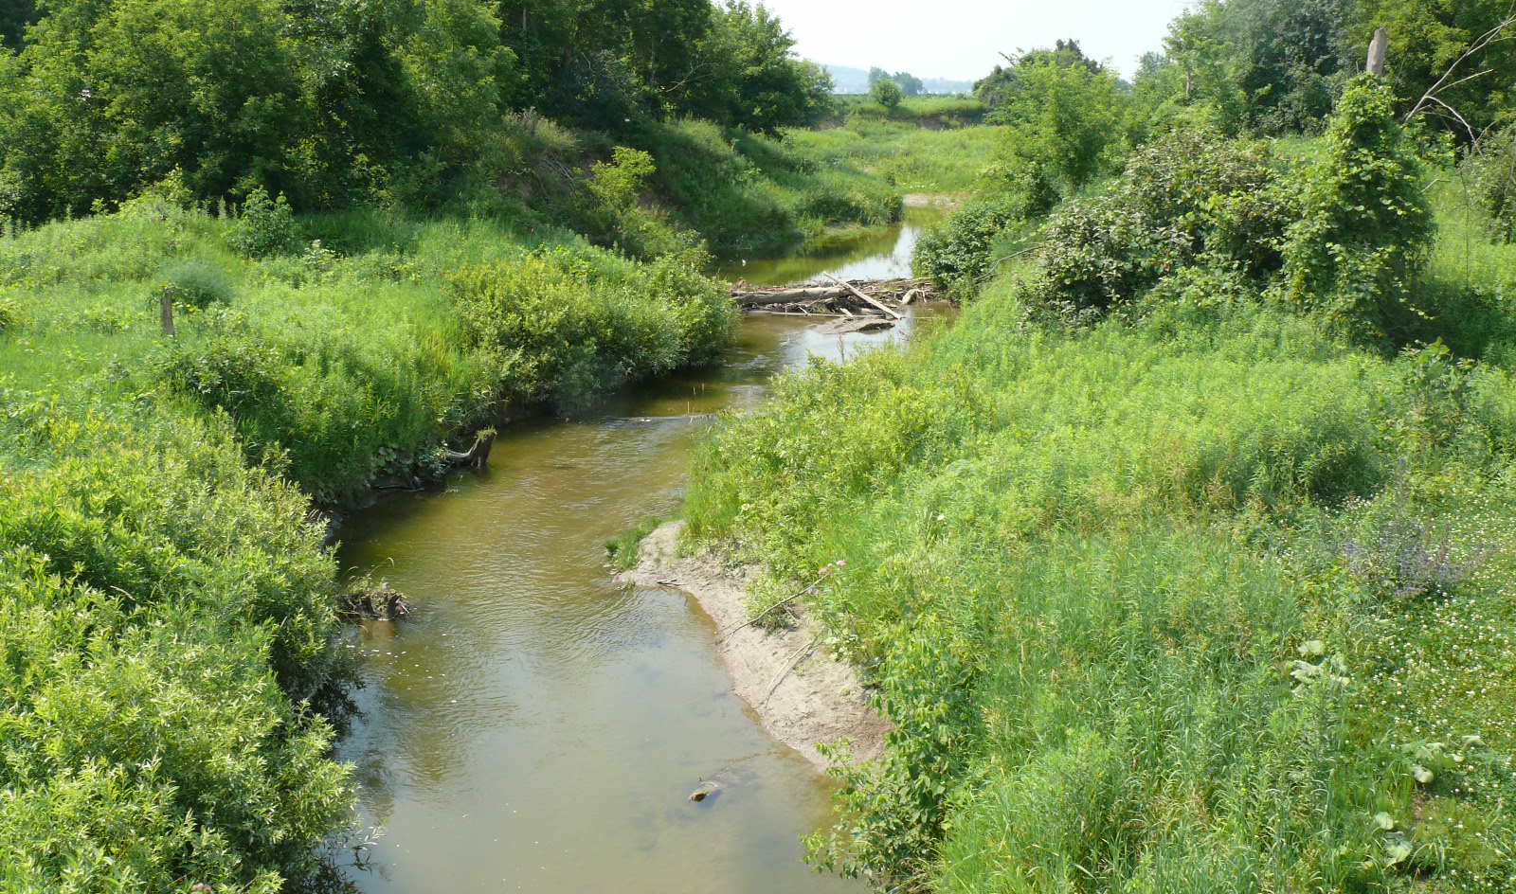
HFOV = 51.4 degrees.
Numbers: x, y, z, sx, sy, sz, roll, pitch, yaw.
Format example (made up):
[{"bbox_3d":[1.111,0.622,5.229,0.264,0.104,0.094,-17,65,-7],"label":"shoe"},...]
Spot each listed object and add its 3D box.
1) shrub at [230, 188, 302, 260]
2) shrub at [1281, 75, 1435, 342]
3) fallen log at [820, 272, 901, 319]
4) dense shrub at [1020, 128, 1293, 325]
[{"bbox_3d":[-9.138,-4.088,29.325,1.340,1.430,1.300,0,13,0],"label":"shrub"},{"bbox_3d":[8.488,-3.294,22.326,2.180,3.860,2.100,0,13,0],"label":"shrub"},{"bbox_3d":[2.441,-3.670,37.800,0.160,0.160,3.790,-6,23,-24],"label":"fallen log"},{"bbox_3d":[6.155,-3.343,24.367,4.280,3.080,3.300,0,13,0],"label":"dense shrub"}]

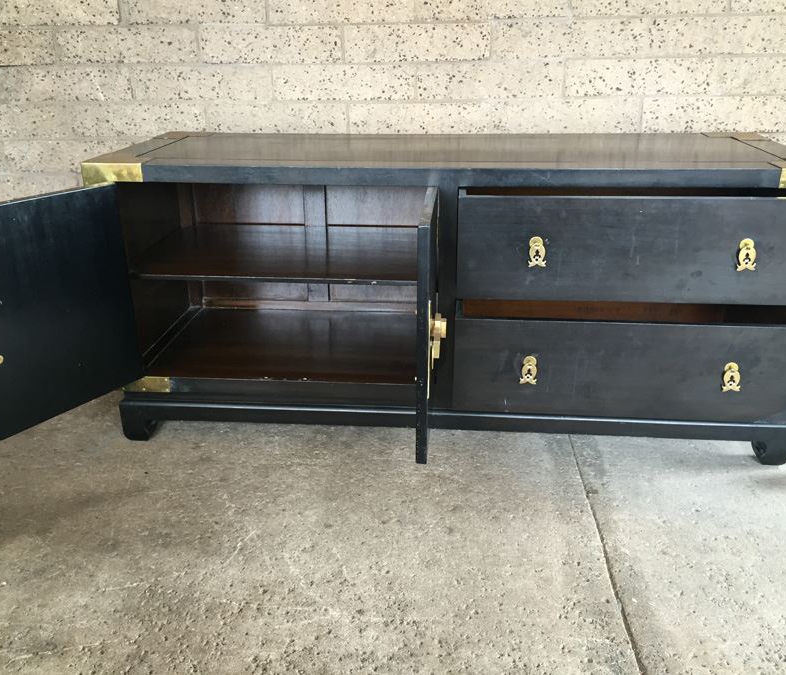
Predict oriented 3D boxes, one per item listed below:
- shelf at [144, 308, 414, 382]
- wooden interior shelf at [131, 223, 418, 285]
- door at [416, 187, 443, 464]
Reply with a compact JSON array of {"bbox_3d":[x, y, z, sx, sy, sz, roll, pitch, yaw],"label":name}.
[{"bbox_3d":[-0.247,0.020,1.990,0.748,0.020,0.473,2,23,5],"label":"shelf"},{"bbox_3d":[-0.249,-0.214,1.909,0.752,0.013,0.443,2,23,5],"label":"wooden interior shelf"},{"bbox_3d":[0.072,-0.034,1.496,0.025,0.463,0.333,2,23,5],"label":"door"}]

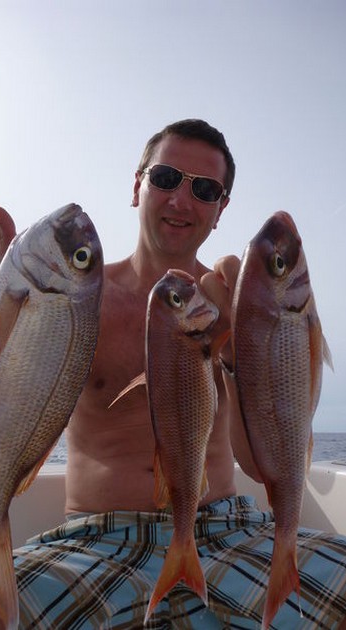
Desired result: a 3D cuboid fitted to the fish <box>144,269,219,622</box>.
[{"bbox_3d":[0.011,0.143,0.630,0.125,0.420,0.062,10,-15,-41],"label":"fish"}]

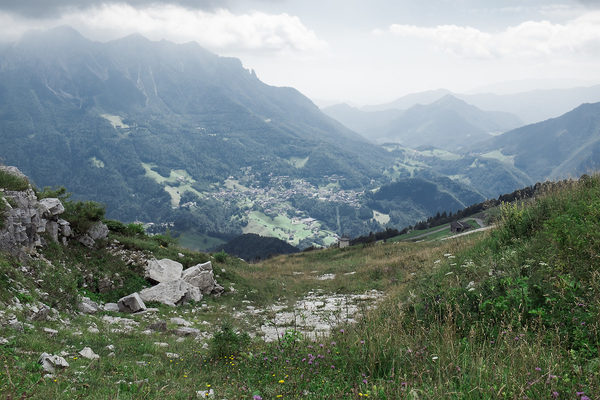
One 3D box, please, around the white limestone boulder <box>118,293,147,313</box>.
[{"bbox_3d":[-3.185,1.950,14.200,0.530,0.360,0.430,0,8,0],"label":"white limestone boulder"}]

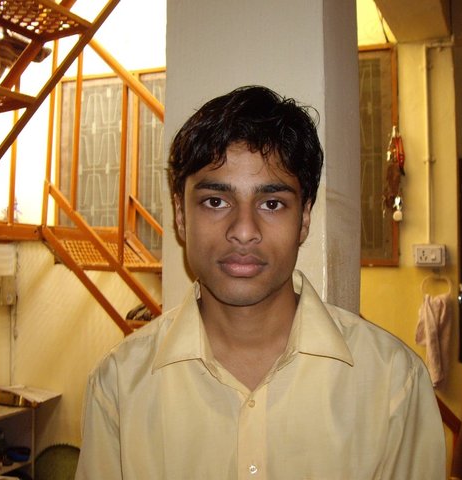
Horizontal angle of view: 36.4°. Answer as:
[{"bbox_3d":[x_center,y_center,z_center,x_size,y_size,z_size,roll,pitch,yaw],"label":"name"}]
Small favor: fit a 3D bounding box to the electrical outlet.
[{"bbox_3d":[0.913,0.071,3.230,0.143,0.098,0.045,-1,-4,17],"label":"electrical outlet"}]

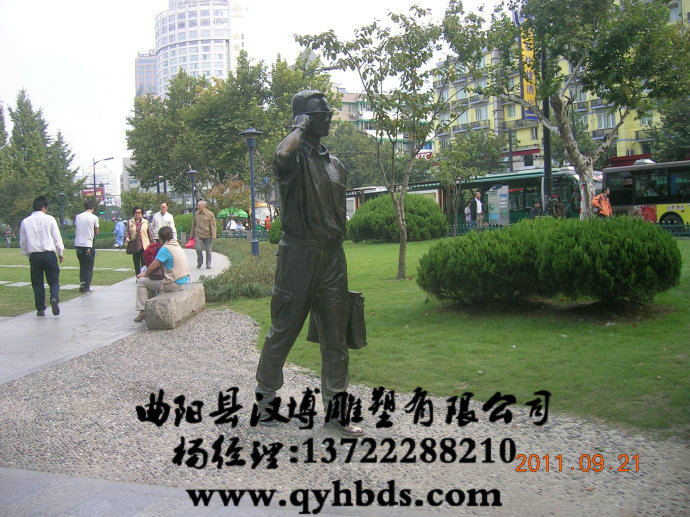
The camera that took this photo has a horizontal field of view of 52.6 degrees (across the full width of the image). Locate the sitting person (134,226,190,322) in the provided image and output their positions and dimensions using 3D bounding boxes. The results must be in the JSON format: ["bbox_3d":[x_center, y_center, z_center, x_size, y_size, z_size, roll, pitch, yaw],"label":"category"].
[{"bbox_3d":[-2.329,0.198,8.900,0.700,1.180,0.530,-1,4,22],"label":"sitting person"}]

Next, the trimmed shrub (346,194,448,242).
[{"bbox_3d":[1.596,-1.193,20.800,2.950,1.450,2.700,-2,4,0],"label":"trimmed shrub"}]

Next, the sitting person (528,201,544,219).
[{"bbox_3d":[6.140,-1.229,22.349,0.520,1.300,0.750,-2,4,-6],"label":"sitting person"}]

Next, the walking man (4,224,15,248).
[{"bbox_3d":[-23.091,-1.494,48.000,0.600,1.660,0.480,-4,4,-26],"label":"walking man"}]

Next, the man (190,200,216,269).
[{"bbox_3d":[-3.564,-0.588,17.515,0.600,1.700,0.420,-1,4,0],"label":"man"}]

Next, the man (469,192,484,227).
[{"bbox_3d":[4.227,-1.269,22.365,0.540,1.720,0.420,-4,5,-33],"label":"man"}]

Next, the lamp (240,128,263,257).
[{"bbox_3d":[-2.653,-1.864,20.000,0.660,3.750,0.660,-2,4,0],"label":"lamp"}]

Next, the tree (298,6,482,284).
[{"bbox_3d":[0.787,-1.980,11.800,3.150,4.650,3.000,-2,4,0],"label":"tree"}]

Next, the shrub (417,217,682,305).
[{"bbox_3d":[2.456,0.037,8.500,3.100,1.080,1.700,-2,4,6],"label":"shrub"}]

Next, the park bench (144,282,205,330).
[{"bbox_3d":[-2.331,0.623,9.660,0.380,0.390,1.830,-1,4,1],"label":"park bench"}]

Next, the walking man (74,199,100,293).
[{"bbox_3d":[-4.833,-0.215,12.940,0.500,1.715,0.380,-1,4,12],"label":"walking man"}]

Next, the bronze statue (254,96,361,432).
[{"bbox_3d":[-0.255,0.032,4.743,0.680,2.285,0.750,3,6,43],"label":"bronze statue"}]

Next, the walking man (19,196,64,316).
[{"bbox_3d":[-4.466,-0.028,10.177,0.600,1.750,0.480,-1,4,6],"label":"walking man"}]

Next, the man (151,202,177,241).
[{"bbox_3d":[-4.468,-0.542,17.364,0.580,1.700,0.420,-2,4,-5],"label":"man"}]

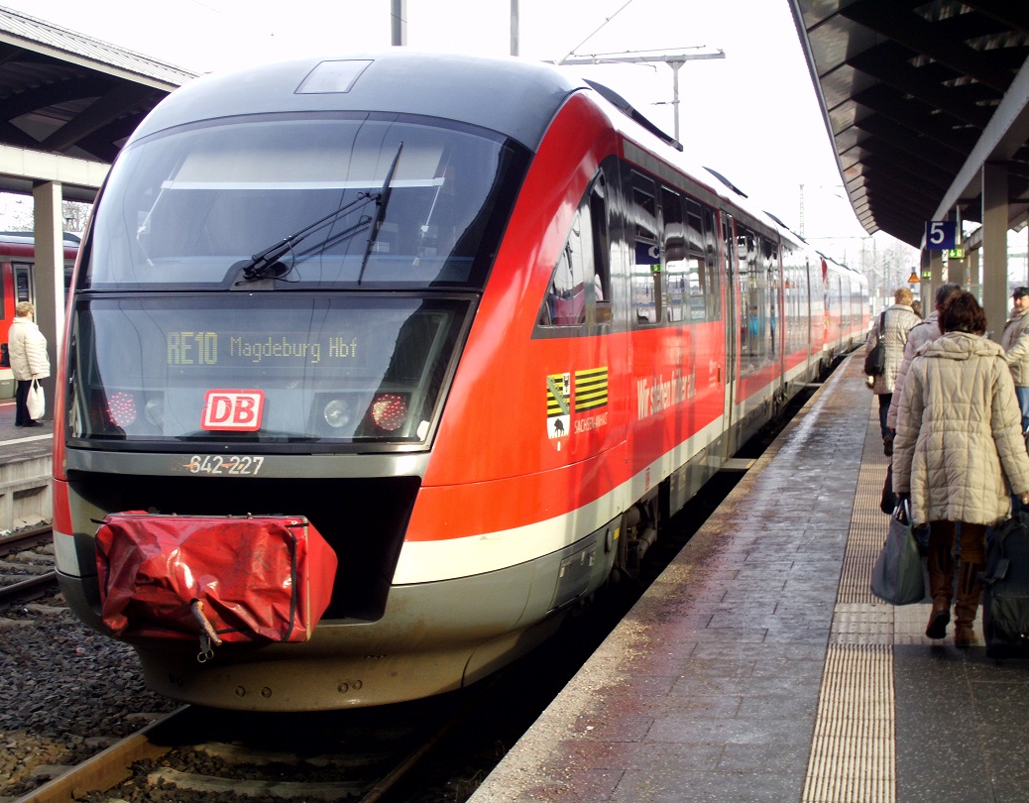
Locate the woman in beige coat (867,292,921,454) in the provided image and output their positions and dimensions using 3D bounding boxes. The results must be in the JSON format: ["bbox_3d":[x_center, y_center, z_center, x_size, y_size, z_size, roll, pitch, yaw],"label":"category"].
[{"bbox_3d":[3.942,-0.307,20.100,0.600,1.726,0.480,0,3,11],"label":"woman in beige coat"}]

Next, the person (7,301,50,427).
[{"bbox_3d":[-6.325,-0.481,25.400,0.500,1.633,0.550,-2,3,-28],"label":"person"}]

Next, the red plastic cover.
[{"bbox_3d":[-1.361,0.782,8.885,0.950,0.550,0.550,0,3,11],"label":"red plastic cover"}]

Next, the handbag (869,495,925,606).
[{"bbox_3d":[1.799,0.701,9.150,0.175,0.490,0.310,-1,3,-21],"label":"handbag"}]

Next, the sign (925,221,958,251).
[{"bbox_3d":[7.093,-2.758,32.400,0.510,0.485,0.100,0,3,11],"label":"sign"}]

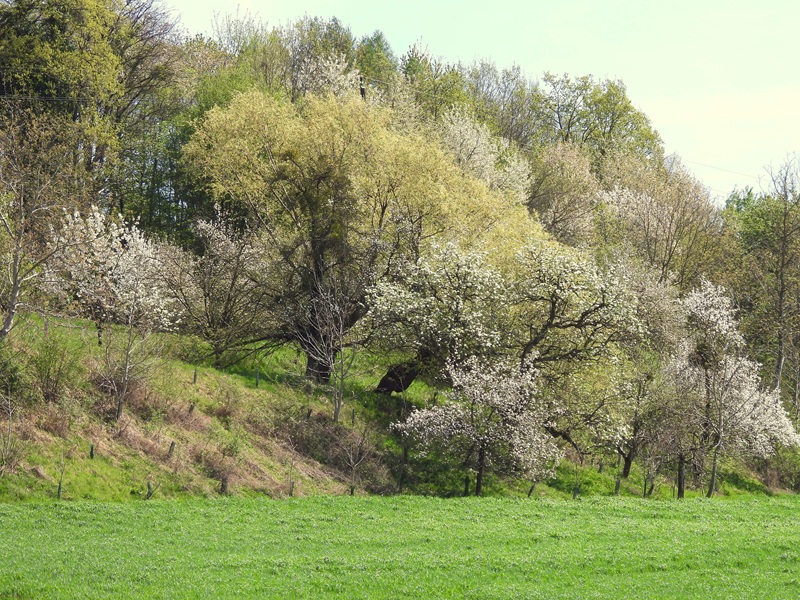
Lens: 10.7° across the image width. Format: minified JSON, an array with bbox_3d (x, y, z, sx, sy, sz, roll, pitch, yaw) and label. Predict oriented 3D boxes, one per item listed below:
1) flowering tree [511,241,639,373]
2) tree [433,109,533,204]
[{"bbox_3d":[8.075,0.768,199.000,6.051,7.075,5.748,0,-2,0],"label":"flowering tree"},{"bbox_3d":[4.251,-7.043,219.000,4.969,5.737,4.720,0,-2,0],"label":"tree"}]

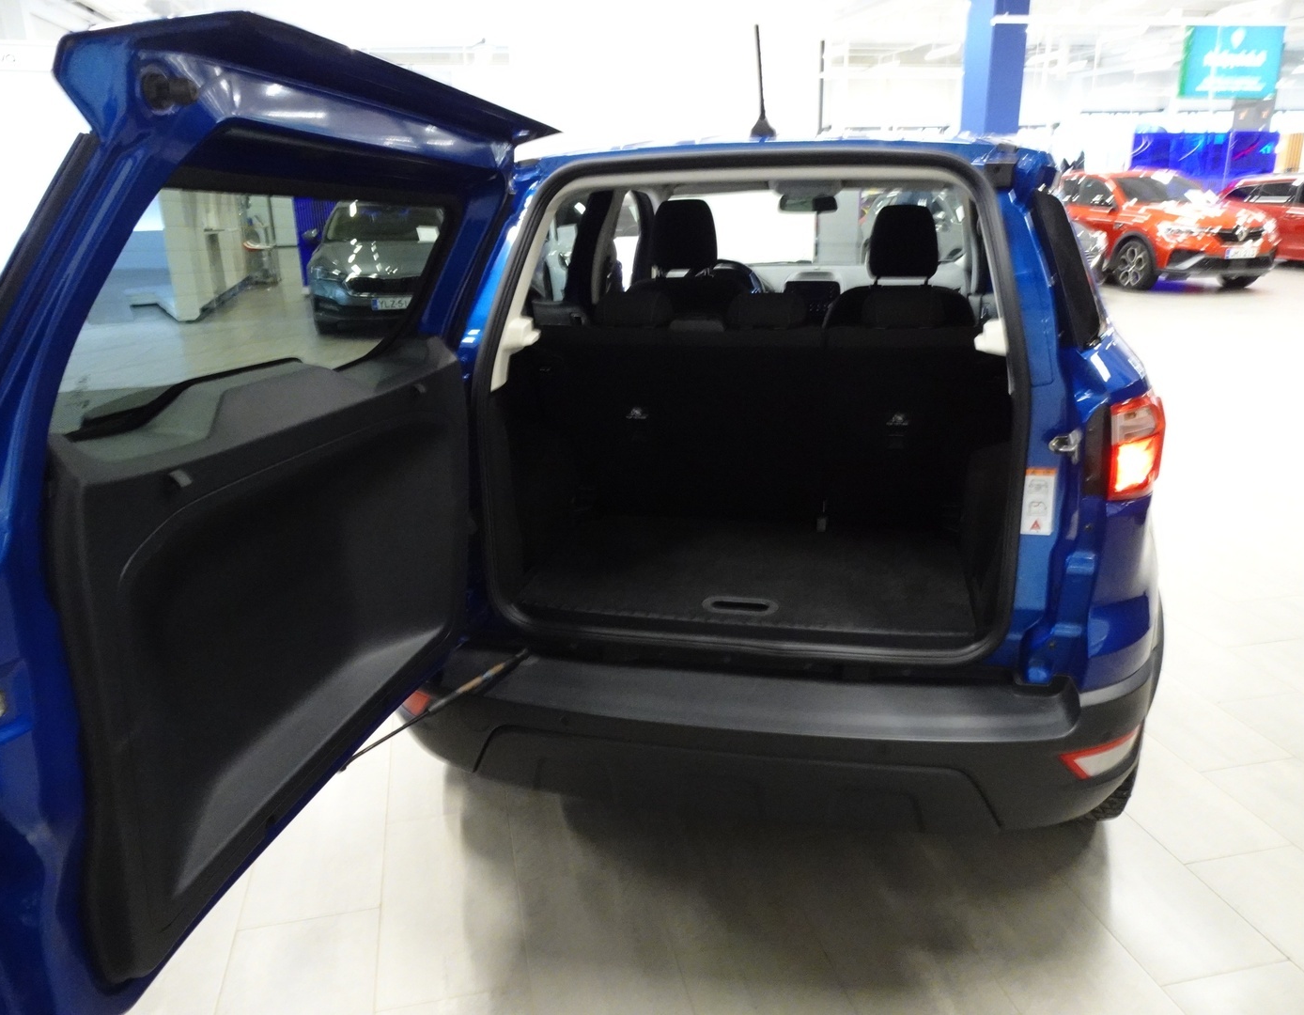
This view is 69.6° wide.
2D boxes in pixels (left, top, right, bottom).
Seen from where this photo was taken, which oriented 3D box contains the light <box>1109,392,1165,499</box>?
[{"bbox_3d":[0.877,-0.108,1.686,0.136,0.194,0.182,3,18,12],"label":"light"}]

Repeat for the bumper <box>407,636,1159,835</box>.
[{"bbox_3d":[0.166,0.414,1.961,1.737,0.278,0.434,3,18,12],"label":"bumper"}]

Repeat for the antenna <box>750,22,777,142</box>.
[{"bbox_3d":[0.228,-0.889,1.985,0.057,0.202,0.172,3,18,12],"label":"antenna"}]

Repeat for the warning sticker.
[{"bbox_3d":[0.701,-0.012,1.701,0.052,0.126,0.005,3,18,12],"label":"warning sticker"}]

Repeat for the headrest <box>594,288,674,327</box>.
[{"bbox_3d":[-0.043,-0.507,2.472,0.220,0.138,0.121,3,18,12],"label":"headrest"}]

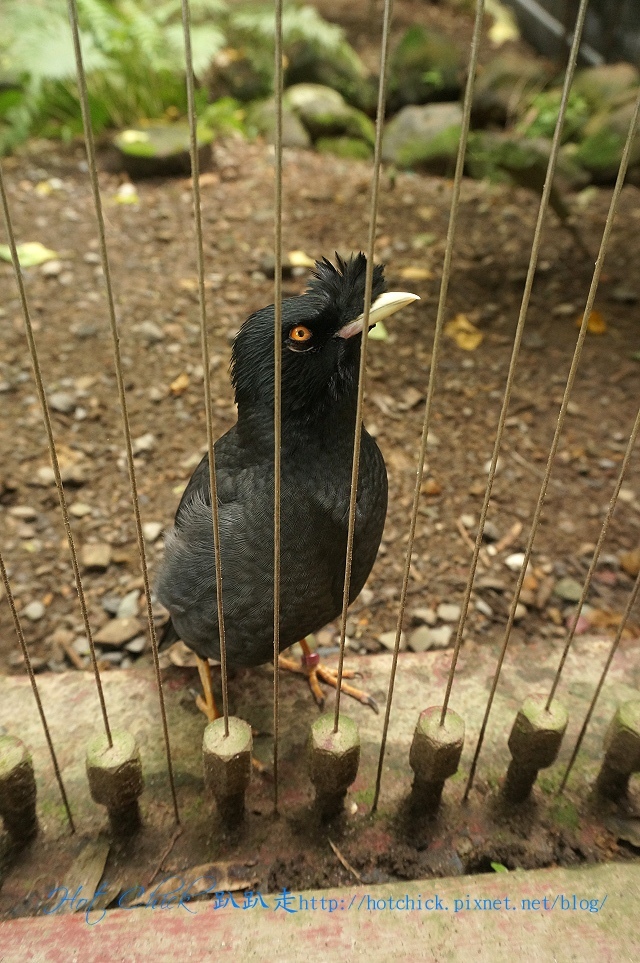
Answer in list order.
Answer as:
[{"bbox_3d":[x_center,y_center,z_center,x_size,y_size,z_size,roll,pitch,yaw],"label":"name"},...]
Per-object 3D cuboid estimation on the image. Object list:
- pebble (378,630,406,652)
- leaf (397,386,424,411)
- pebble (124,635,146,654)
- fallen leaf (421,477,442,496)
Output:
[{"bbox_3d":[0.040,0.088,0.394,0.015,0.009,0.010,2,33,0],"label":"pebble"},{"bbox_3d":[0.083,-0.076,0.657,0.022,0.011,0.024,2,33,0],"label":"leaf"},{"bbox_3d":[-0.099,0.087,0.386,0.011,0.006,0.008,-15,37,-25],"label":"pebble"},{"bbox_3d":[0.083,0.004,0.539,0.015,0.007,0.012,2,33,0],"label":"fallen leaf"}]

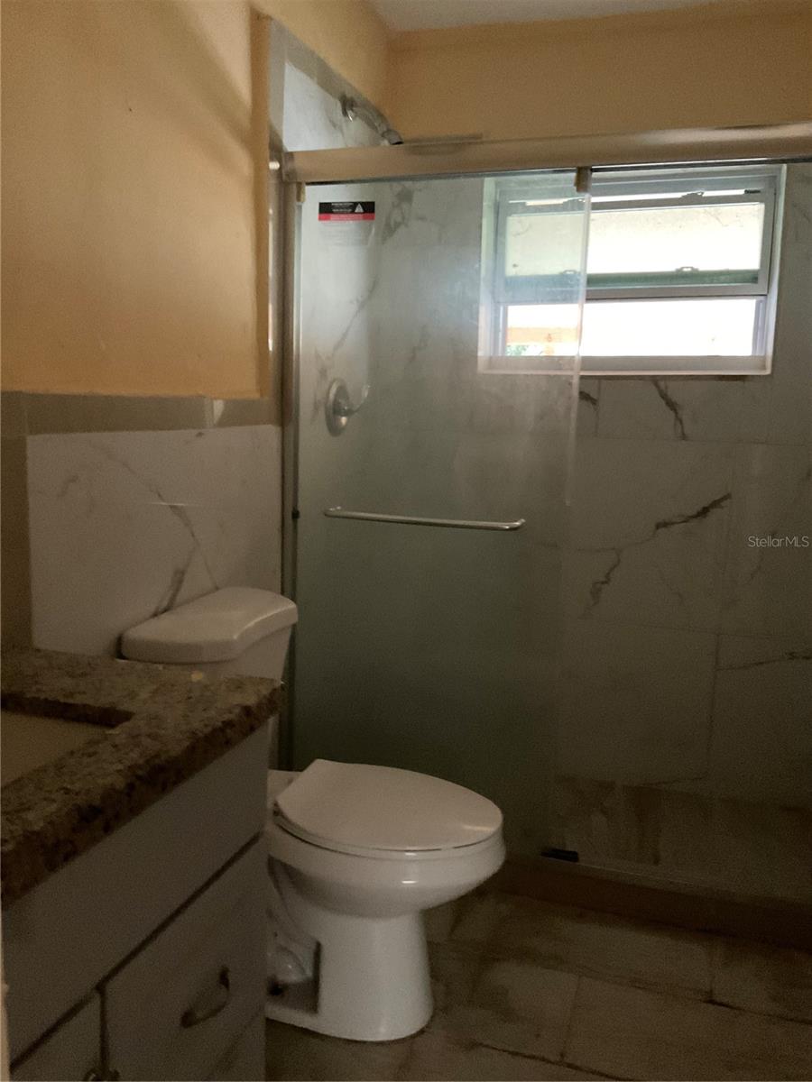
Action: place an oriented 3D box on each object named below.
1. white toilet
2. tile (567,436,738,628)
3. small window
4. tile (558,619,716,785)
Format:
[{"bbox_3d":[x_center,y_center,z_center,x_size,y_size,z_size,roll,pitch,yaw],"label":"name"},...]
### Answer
[{"bbox_3d":[-0.154,0.564,1.868,0.721,0.811,0.458,4,9,17],"label":"white toilet"},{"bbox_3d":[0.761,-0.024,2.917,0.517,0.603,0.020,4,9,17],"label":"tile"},{"bbox_3d":[0.691,-0.837,2.876,0.903,0.613,0.119,4,9,17],"label":"small window"},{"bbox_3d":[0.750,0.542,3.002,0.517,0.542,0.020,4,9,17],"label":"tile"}]

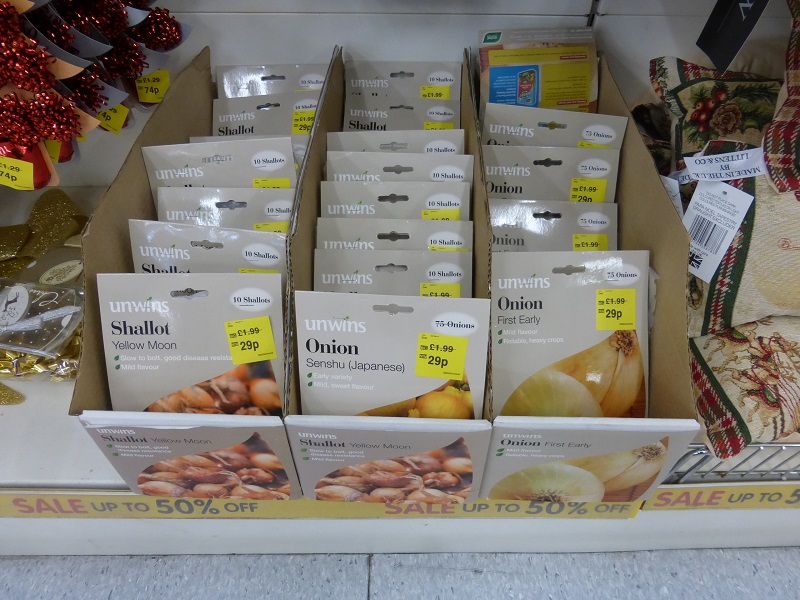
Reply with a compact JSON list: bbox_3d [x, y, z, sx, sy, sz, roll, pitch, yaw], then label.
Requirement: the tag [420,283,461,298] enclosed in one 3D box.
[{"bbox_3d":[0.038,0.003,0.554,0.038,0.038,0.001,1,5,2],"label":"tag"}]

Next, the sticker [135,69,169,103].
[{"bbox_3d":[-0.289,-0.249,0.674,0.038,0.038,0.002,-2,45,-10],"label":"sticker"}]

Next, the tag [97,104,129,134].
[{"bbox_3d":[-0.338,-0.216,0.667,0.038,0.038,0.002,26,34,-24],"label":"tag"}]

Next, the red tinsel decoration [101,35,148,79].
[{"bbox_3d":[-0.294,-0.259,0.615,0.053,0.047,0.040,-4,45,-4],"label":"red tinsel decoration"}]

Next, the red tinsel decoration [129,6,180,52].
[{"bbox_3d":[-0.271,-0.297,0.632,0.054,0.047,0.040,-4,45,-4],"label":"red tinsel decoration"}]

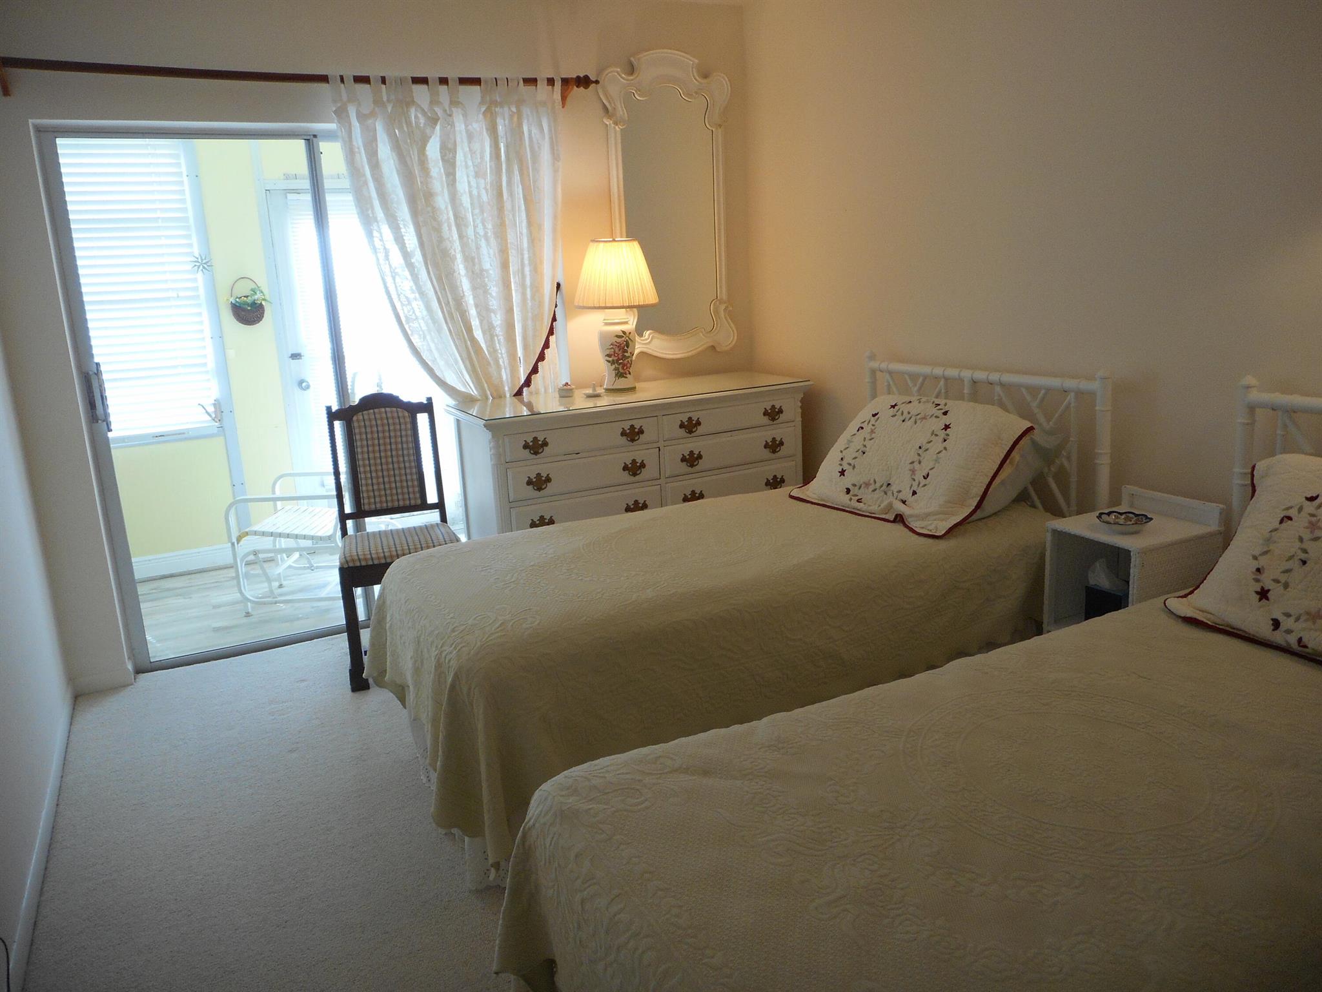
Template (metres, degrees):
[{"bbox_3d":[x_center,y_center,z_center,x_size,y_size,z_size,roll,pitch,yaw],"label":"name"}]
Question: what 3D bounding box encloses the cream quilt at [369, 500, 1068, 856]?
[{"bbox_3d":[0.150,0.372,2.949,1.897,0.512,1.078,-9,14,-26],"label":"cream quilt"}]

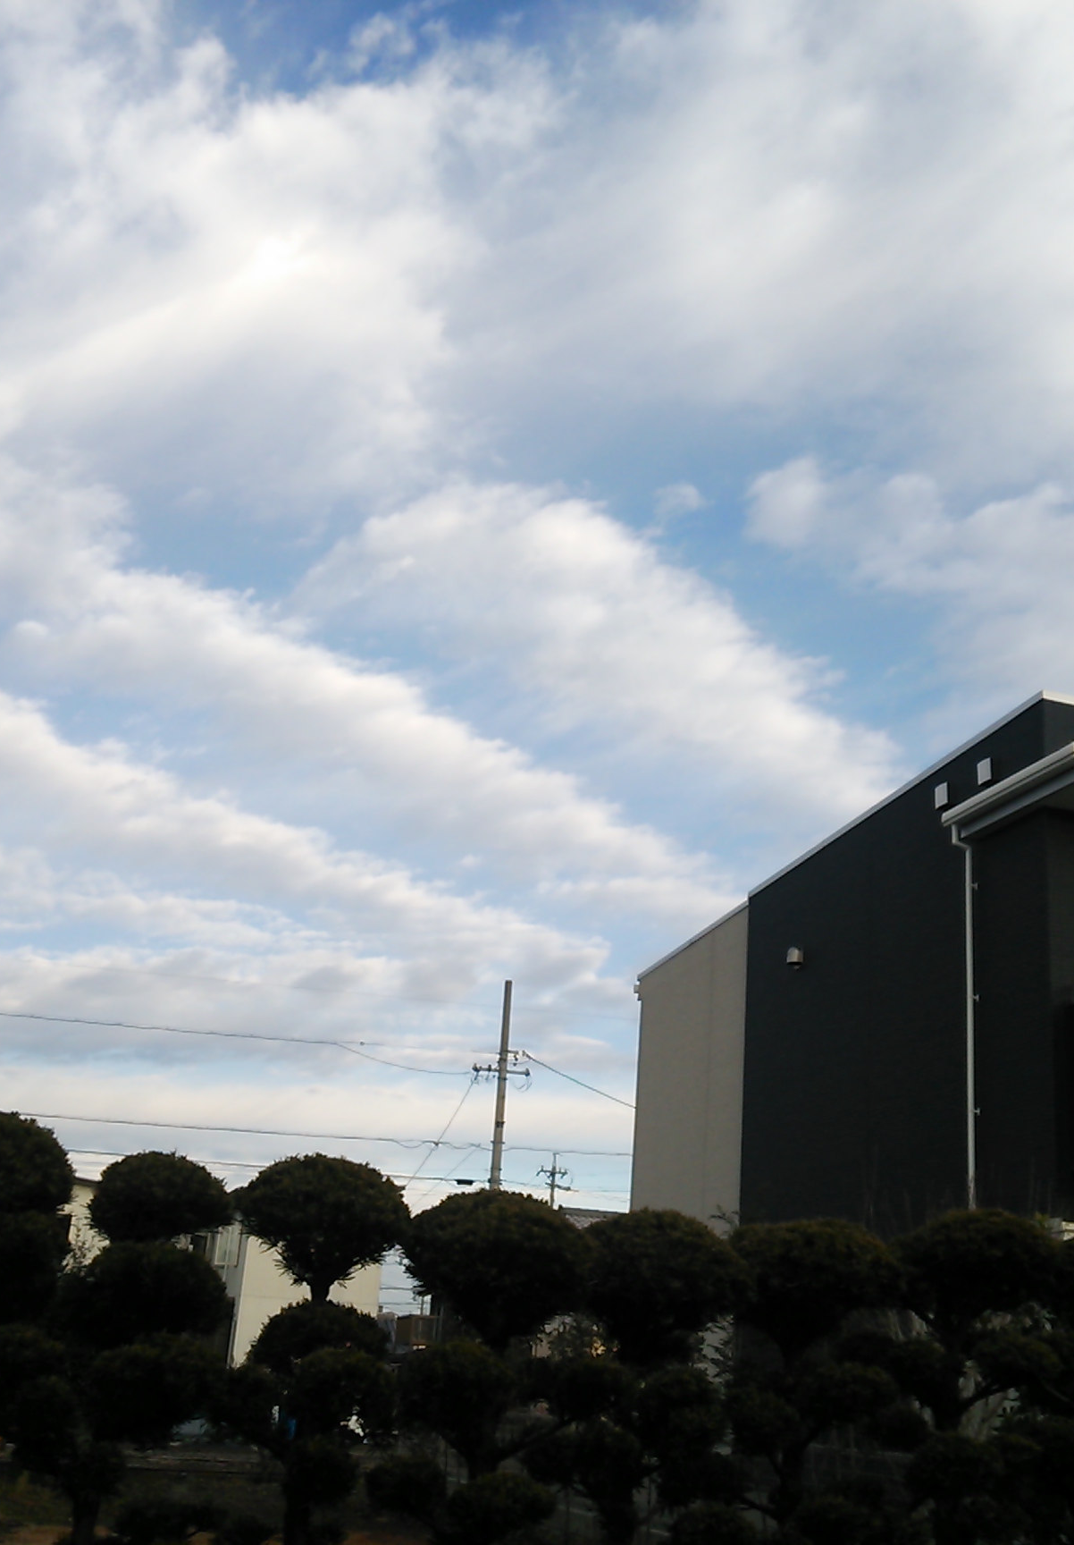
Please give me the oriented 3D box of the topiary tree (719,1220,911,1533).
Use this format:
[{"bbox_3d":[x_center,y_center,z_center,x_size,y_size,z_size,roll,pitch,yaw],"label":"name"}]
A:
[{"bbox_3d":[1.781,4.012,10.706,1.120,2.158,1.100,5,-20,0],"label":"topiary tree"}]

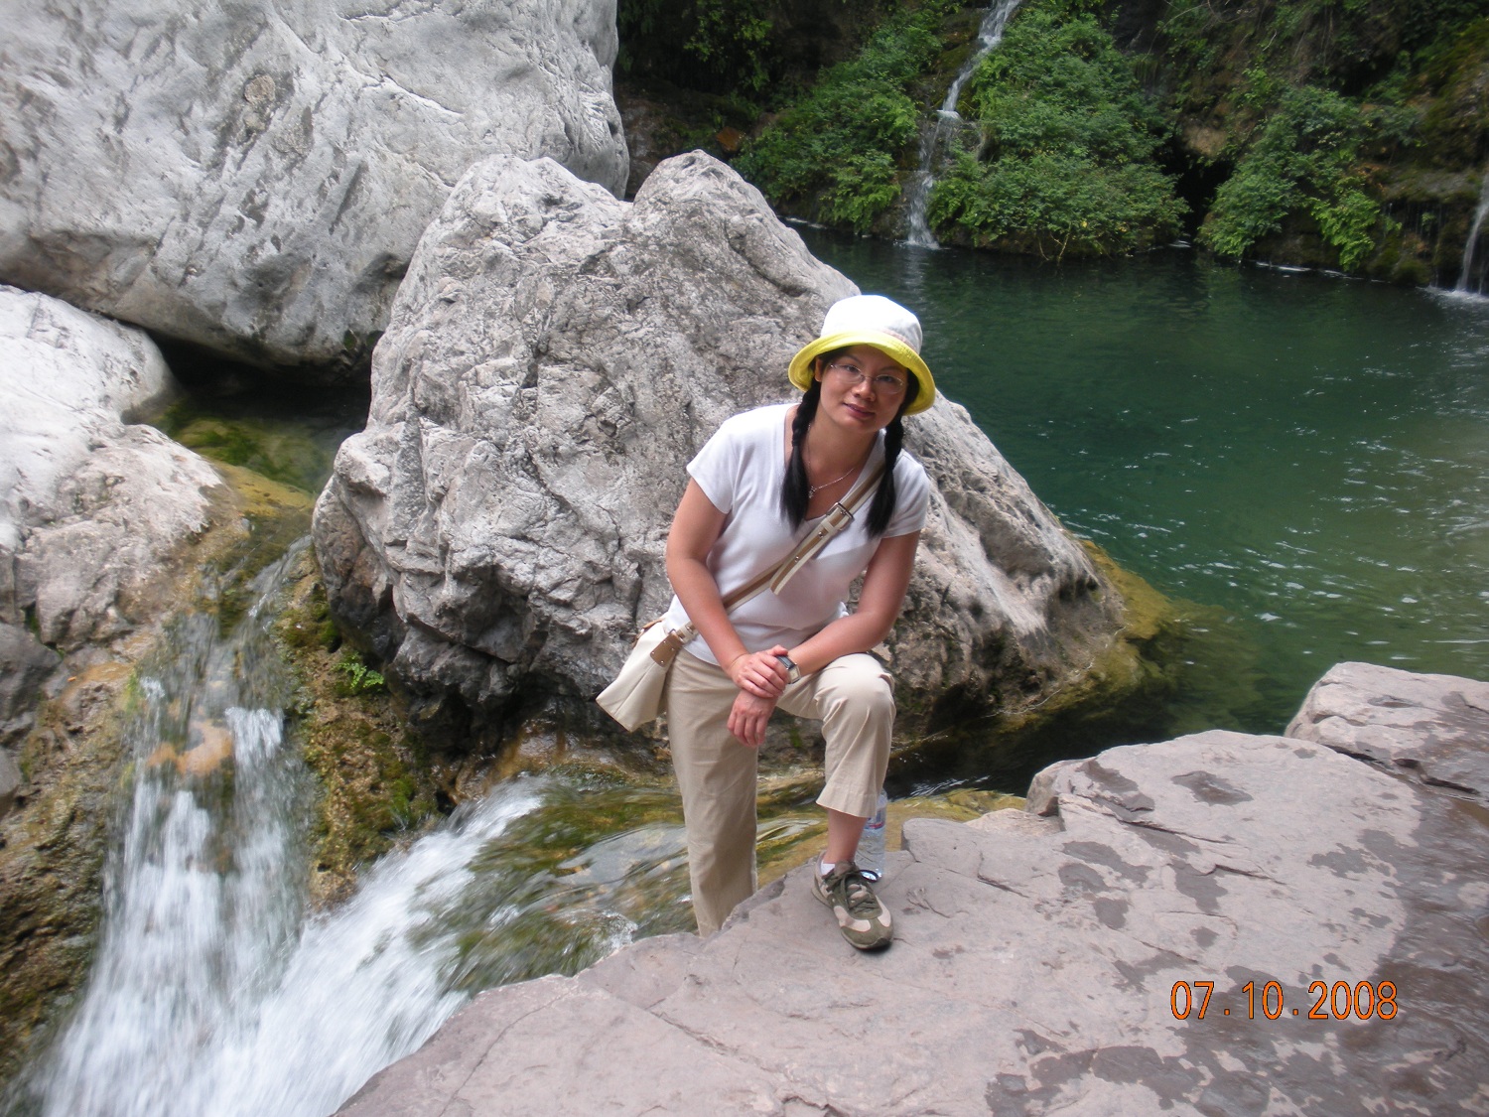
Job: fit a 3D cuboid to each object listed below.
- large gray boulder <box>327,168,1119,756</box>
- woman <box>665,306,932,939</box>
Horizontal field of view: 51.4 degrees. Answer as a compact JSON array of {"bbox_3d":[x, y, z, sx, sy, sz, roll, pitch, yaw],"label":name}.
[{"bbox_3d":[-0.080,-0.485,5.228,2.550,1.750,2.000,-3,17,-10],"label":"large gray boulder"},{"bbox_3d":[0.100,0.202,2.876,0.500,1.460,0.640,-3,17,-10],"label":"woman"}]

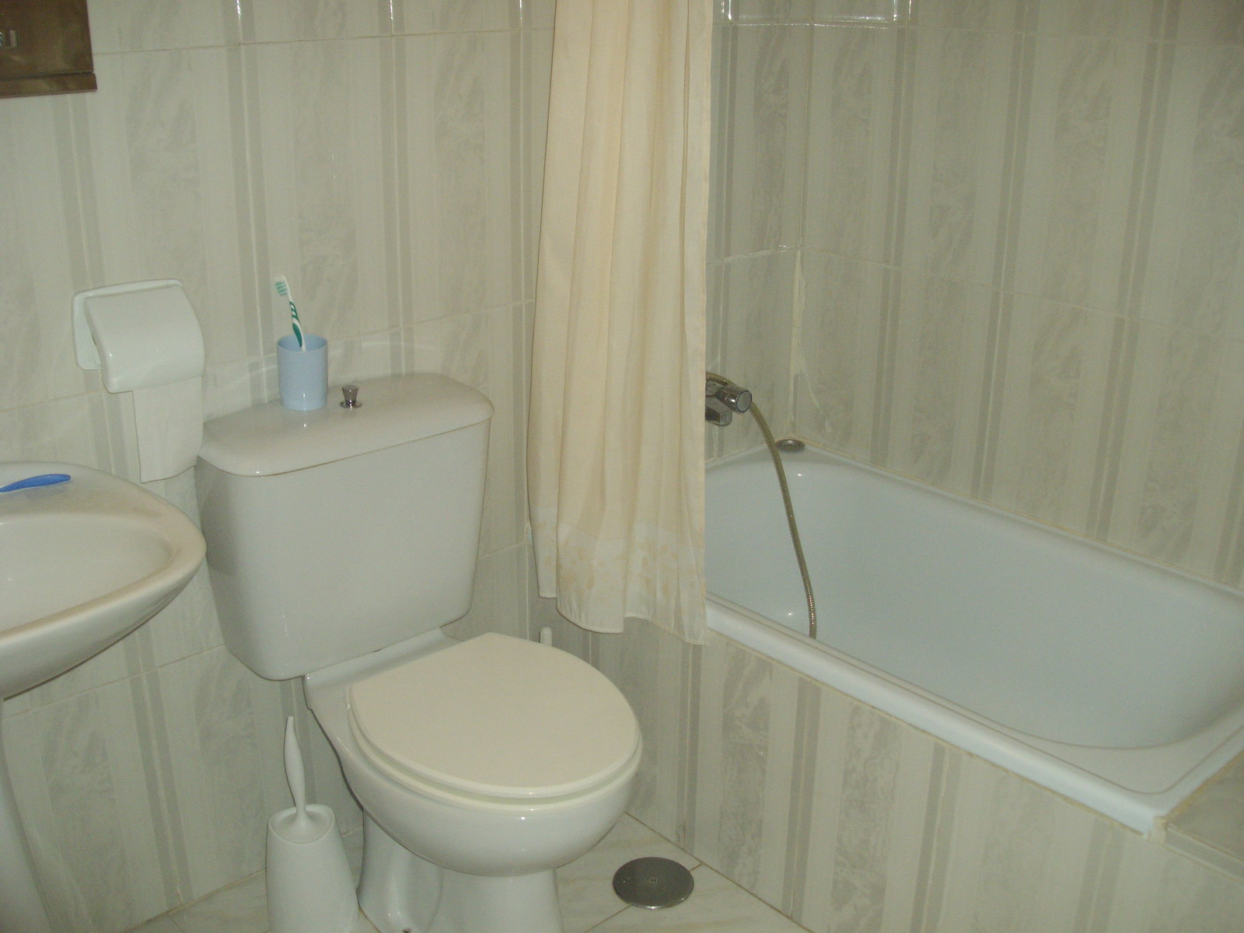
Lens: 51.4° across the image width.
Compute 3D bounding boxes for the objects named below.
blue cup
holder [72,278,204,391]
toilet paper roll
[{"bbox_3d":[-0.468,-0.138,1.889,0.074,0.095,0.074,1,21,0],"label":"blue cup"},{"bbox_3d":[-0.634,-0.176,1.711,0.156,0.131,0.087,-18,28,-39],"label":"holder"},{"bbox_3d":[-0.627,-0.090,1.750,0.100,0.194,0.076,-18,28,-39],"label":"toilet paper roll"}]

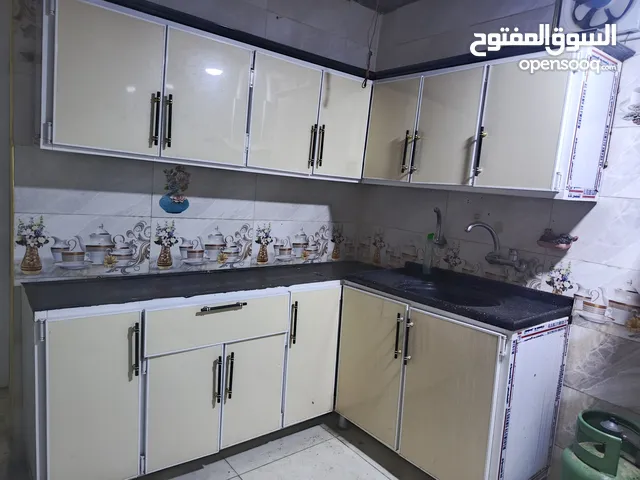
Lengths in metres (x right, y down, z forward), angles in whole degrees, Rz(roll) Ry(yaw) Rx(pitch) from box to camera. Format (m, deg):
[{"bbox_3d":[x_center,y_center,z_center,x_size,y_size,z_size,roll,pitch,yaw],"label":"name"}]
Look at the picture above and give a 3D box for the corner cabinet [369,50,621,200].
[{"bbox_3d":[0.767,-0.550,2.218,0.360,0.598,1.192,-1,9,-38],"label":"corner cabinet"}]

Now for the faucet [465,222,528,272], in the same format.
[{"bbox_3d":[0.892,0.034,2.146,0.260,0.220,0.205,-1,9,-38],"label":"faucet"}]

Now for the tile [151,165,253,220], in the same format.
[{"bbox_3d":[-0.627,-0.272,2.381,0.600,0.300,0.015,-1,9,-38],"label":"tile"}]

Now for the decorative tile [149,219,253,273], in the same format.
[{"bbox_3d":[-0.653,0.025,2.419,0.600,0.300,0.015,-1,9,-38],"label":"decorative tile"}]

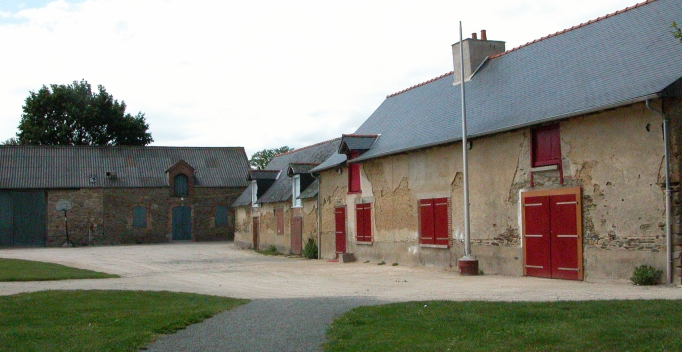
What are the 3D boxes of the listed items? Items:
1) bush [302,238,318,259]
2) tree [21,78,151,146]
[{"bbox_3d":[-1.326,3.152,30.000,0.740,0.900,0.680,-1,-4,0],"label":"bush"},{"bbox_3d":[-22.178,-1.319,59.566,12.200,14.000,11.500,-1,-4,0],"label":"tree"}]

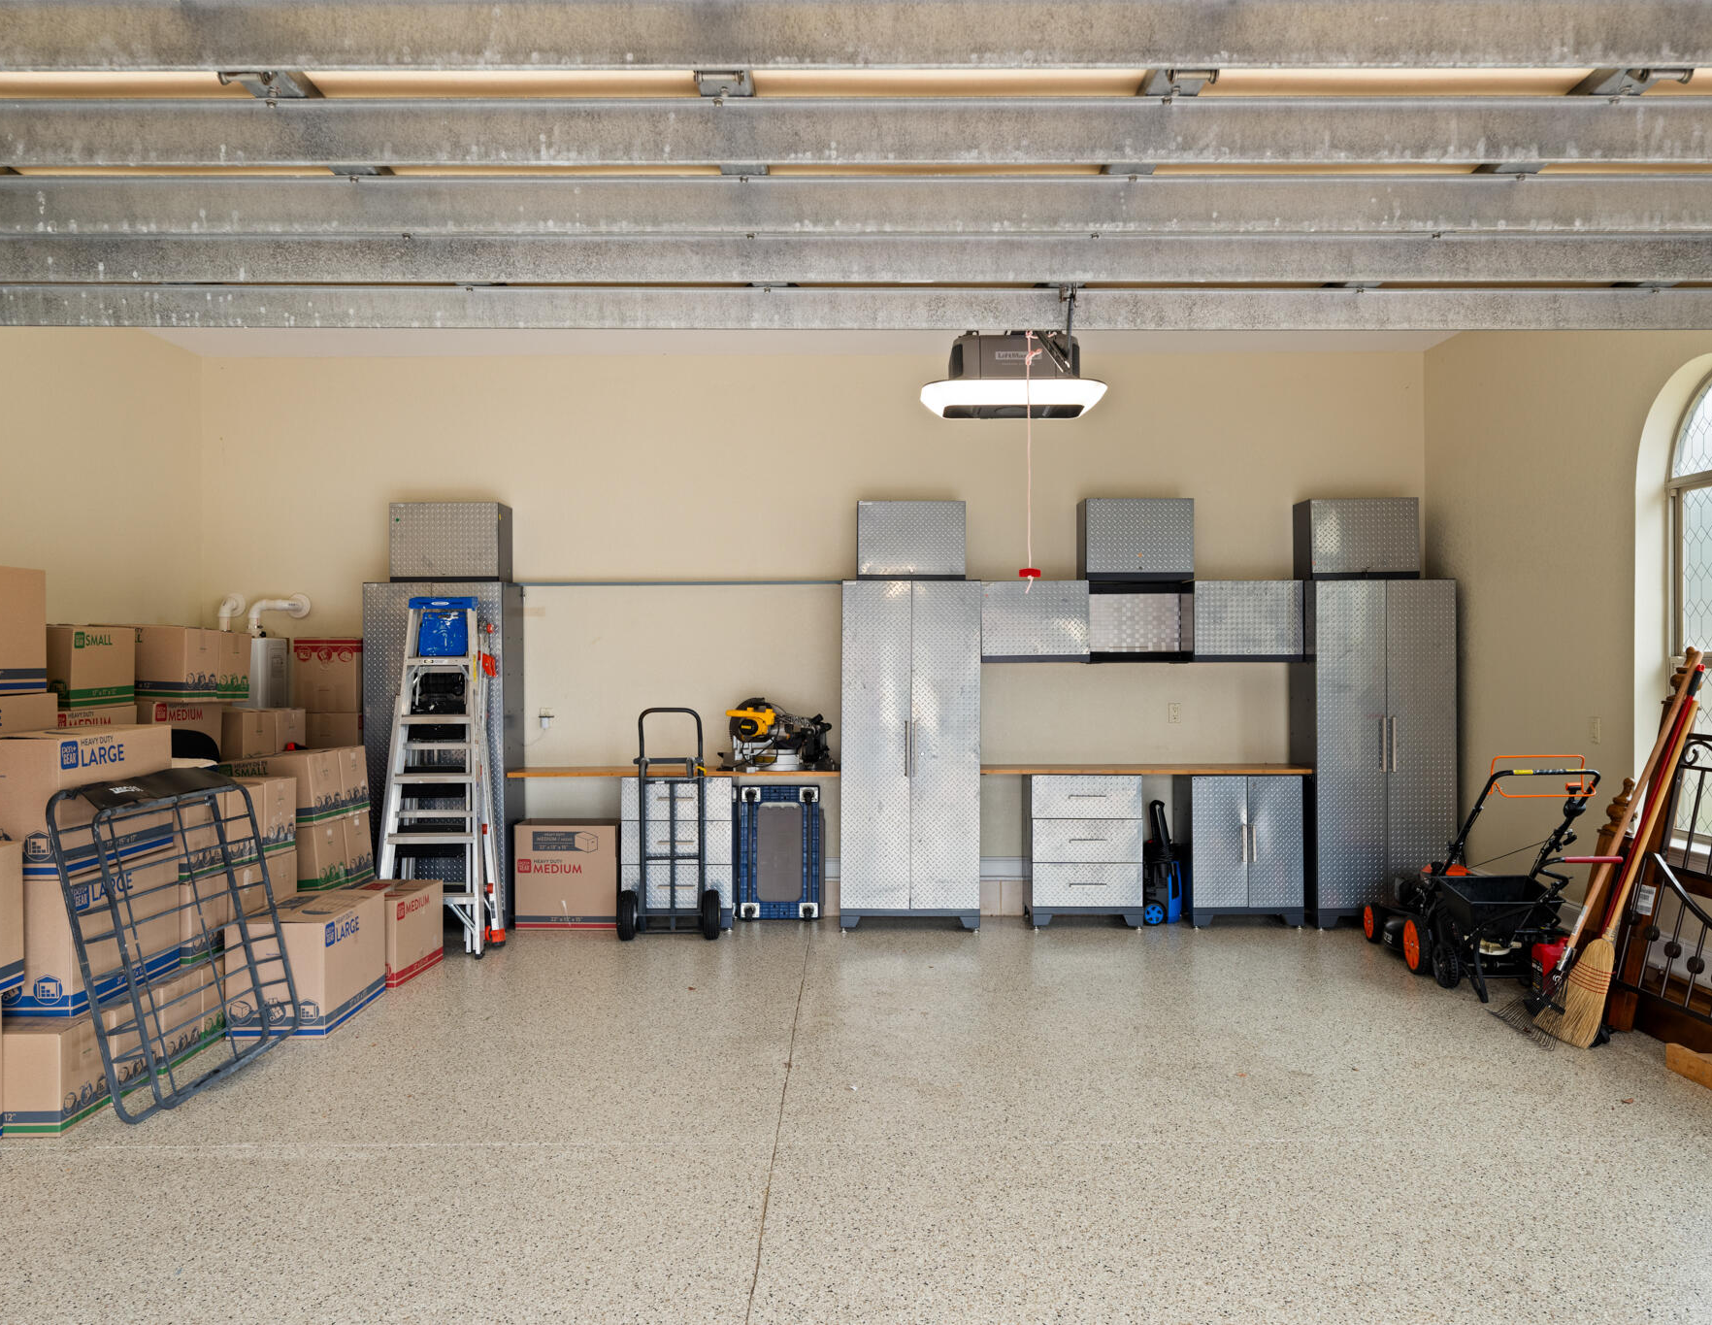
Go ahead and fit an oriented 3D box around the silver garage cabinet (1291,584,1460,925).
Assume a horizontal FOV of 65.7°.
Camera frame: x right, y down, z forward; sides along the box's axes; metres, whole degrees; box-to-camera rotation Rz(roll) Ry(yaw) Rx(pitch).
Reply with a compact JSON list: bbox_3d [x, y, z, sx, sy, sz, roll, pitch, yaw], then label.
[{"bbox_3d":[2.893,0.509,7.433,0.765,1.912,0.460,0,0,0],"label":"silver garage cabinet"}]

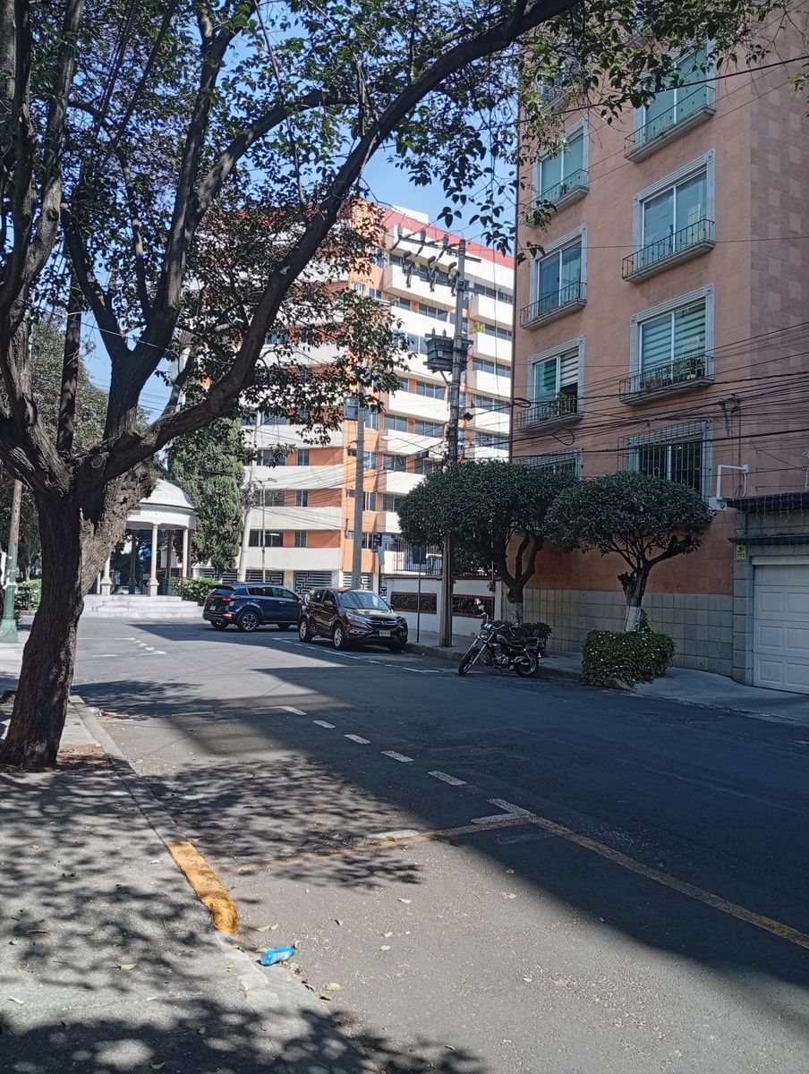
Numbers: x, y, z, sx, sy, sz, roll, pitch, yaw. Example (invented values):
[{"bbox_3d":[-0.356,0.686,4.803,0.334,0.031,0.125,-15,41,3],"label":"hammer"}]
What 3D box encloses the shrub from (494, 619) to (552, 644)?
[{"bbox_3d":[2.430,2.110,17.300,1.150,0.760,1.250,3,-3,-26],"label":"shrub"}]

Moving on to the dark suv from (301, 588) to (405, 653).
[{"bbox_3d":[-1.570,2.290,23.950,1.850,1.660,4.550,3,-3,-28],"label":"dark suv"}]

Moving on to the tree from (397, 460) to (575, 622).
[{"bbox_3d":[2.025,0.492,19.596,4.000,4.550,4.100,2,-3,0],"label":"tree"}]

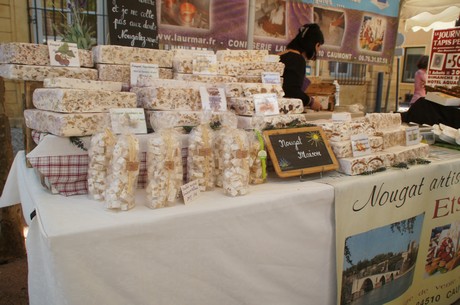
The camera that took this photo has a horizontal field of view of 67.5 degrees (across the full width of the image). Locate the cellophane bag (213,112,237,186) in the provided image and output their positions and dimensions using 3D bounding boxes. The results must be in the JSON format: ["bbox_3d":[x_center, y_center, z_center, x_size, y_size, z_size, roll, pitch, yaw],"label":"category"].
[{"bbox_3d":[-0.014,-0.009,1.239,0.088,0.261,0.057,-6,11,-33],"label":"cellophane bag"}]

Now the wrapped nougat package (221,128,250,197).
[{"bbox_3d":[0.019,0.034,1.215,0.090,0.230,0.068,-5,10,-31],"label":"wrapped nougat package"}]

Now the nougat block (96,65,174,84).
[{"bbox_3d":[-0.498,-0.395,1.796,0.343,0.086,0.220,-4,10,-27],"label":"nougat block"}]

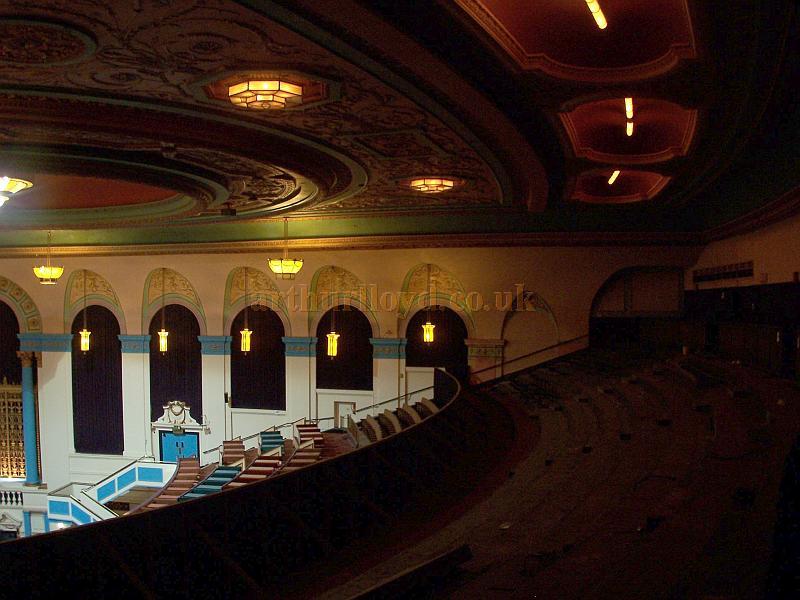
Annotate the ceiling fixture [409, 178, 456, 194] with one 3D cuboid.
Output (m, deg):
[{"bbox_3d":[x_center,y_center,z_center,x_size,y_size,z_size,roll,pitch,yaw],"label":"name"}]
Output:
[{"bbox_3d":[0.859,-3.012,23.200,1.150,0.280,1.150,0,0,17],"label":"ceiling fixture"}]

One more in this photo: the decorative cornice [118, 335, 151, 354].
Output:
[{"bbox_3d":[-12.664,2.118,41.890,1.546,0.868,0.500,0,1,17],"label":"decorative cornice"}]

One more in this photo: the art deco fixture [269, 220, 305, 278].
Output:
[{"bbox_3d":[-4.641,-2.093,35.800,1.480,2.556,1.480,0,1,17],"label":"art deco fixture"}]

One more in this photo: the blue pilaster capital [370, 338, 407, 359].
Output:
[{"bbox_3d":[-0.500,2.119,38.175,1.561,0.891,0.500,0,1,17],"label":"blue pilaster capital"}]

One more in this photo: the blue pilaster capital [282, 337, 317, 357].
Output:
[{"bbox_3d":[-4.497,2.104,39.396,1.552,0.861,0.500,0,1,17],"label":"blue pilaster capital"}]

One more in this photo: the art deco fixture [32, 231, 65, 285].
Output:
[{"bbox_3d":[-13.789,-1.650,34.500,1.200,2.100,1.200,0,0,17],"label":"art deco fixture"}]

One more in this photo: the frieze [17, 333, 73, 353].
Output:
[{"bbox_3d":[-14.951,1.831,37.410,2.650,0.780,0.500,0,0,17],"label":"frieze"}]

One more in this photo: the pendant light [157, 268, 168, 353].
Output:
[{"bbox_3d":[-9.418,0.438,35.000,0.440,3.380,0.440,0,0,17],"label":"pendant light"}]

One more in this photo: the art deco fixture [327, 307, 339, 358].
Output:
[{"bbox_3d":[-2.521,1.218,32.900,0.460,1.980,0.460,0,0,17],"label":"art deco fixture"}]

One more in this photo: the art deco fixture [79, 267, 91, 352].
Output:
[{"bbox_3d":[-14.802,0.553,41.300,0.541,4.021,0.541,0,1,17],"label":"art deco fixture"}]

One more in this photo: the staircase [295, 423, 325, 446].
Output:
[{"bbox_3d":[-4.484,6.739,44.000,1.250,0.950,2.200,0,0,-9],"label":"staircase"}]

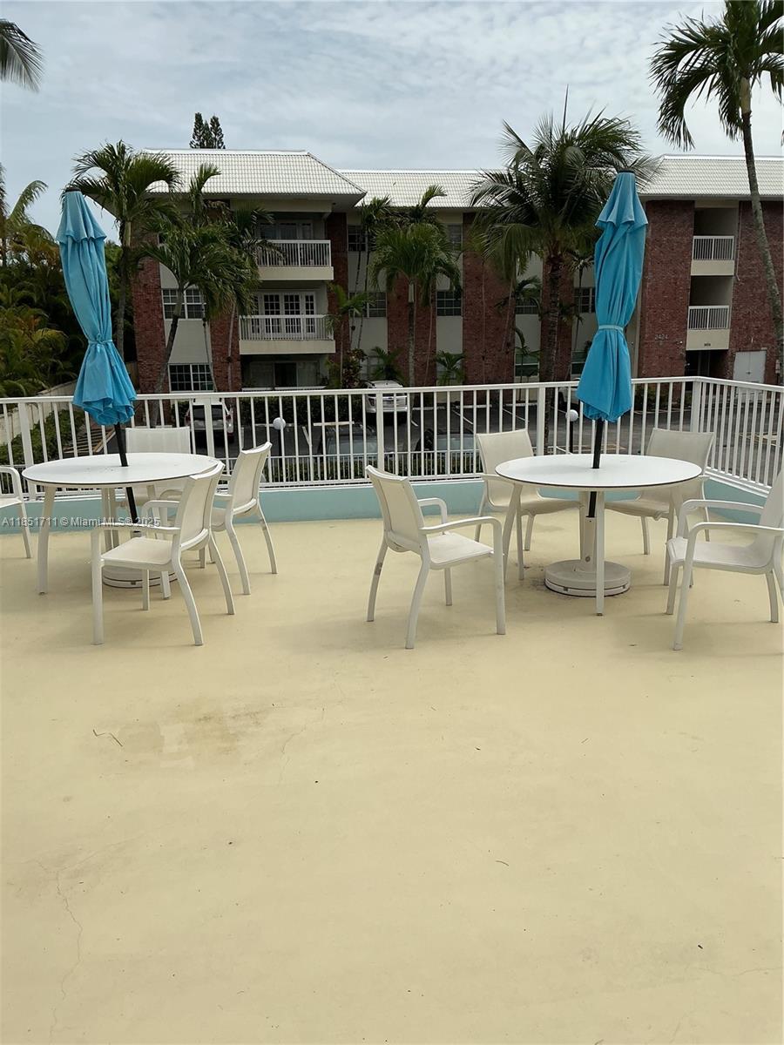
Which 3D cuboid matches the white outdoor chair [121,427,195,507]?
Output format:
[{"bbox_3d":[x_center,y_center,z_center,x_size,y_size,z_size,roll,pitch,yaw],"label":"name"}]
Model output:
[{"bbox_3d":[-1.710,-0.220,6.404,0.600,0.880,0.600,-3,13,-8],"label":"white outdoor chair"}]

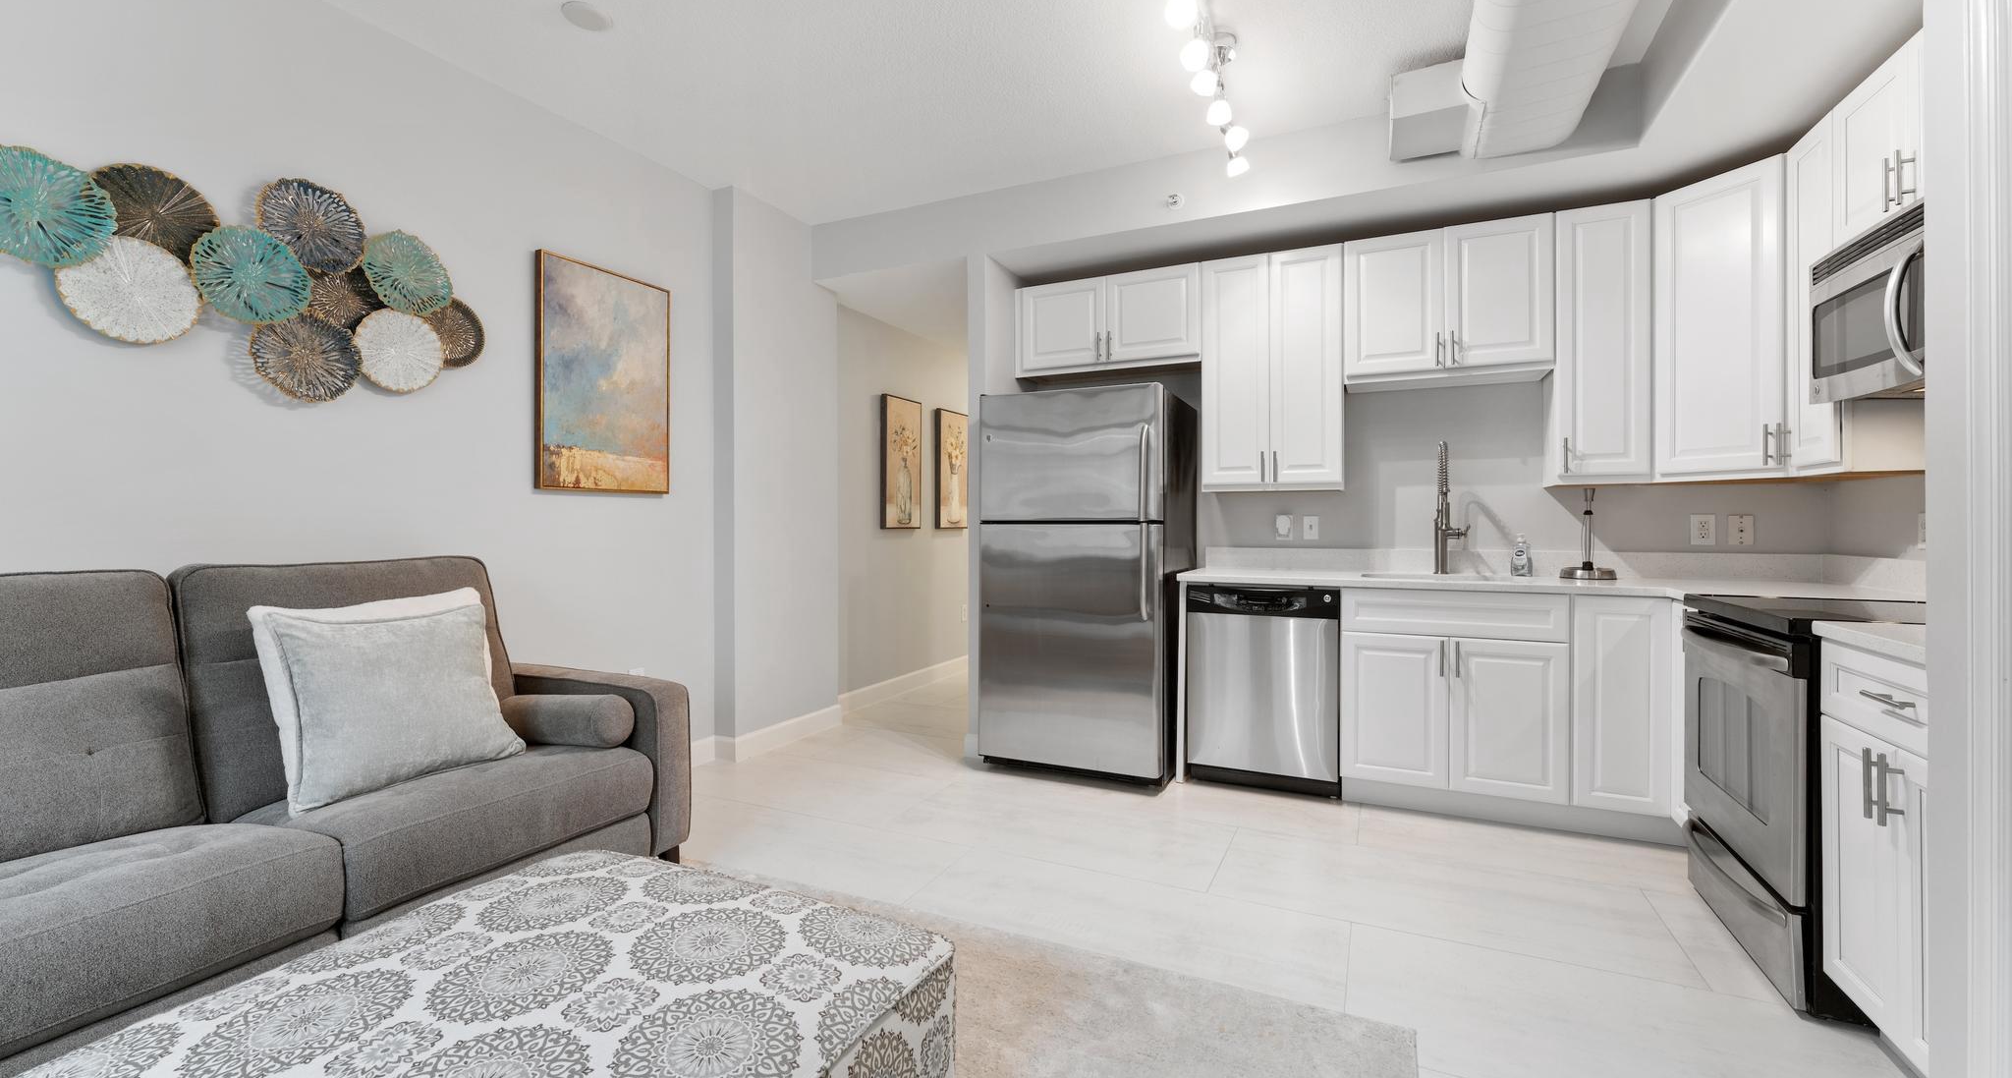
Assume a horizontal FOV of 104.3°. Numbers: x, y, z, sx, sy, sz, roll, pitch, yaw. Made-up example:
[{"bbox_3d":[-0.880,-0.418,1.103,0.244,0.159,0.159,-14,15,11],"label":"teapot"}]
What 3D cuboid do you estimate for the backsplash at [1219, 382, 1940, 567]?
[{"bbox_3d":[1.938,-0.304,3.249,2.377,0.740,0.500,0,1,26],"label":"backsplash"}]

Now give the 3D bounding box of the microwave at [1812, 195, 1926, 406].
[{"bbox_3d":[2.395,-0.598,1.899,0.393,0.410,0.760,0,1,26],"label":"microwave"}]

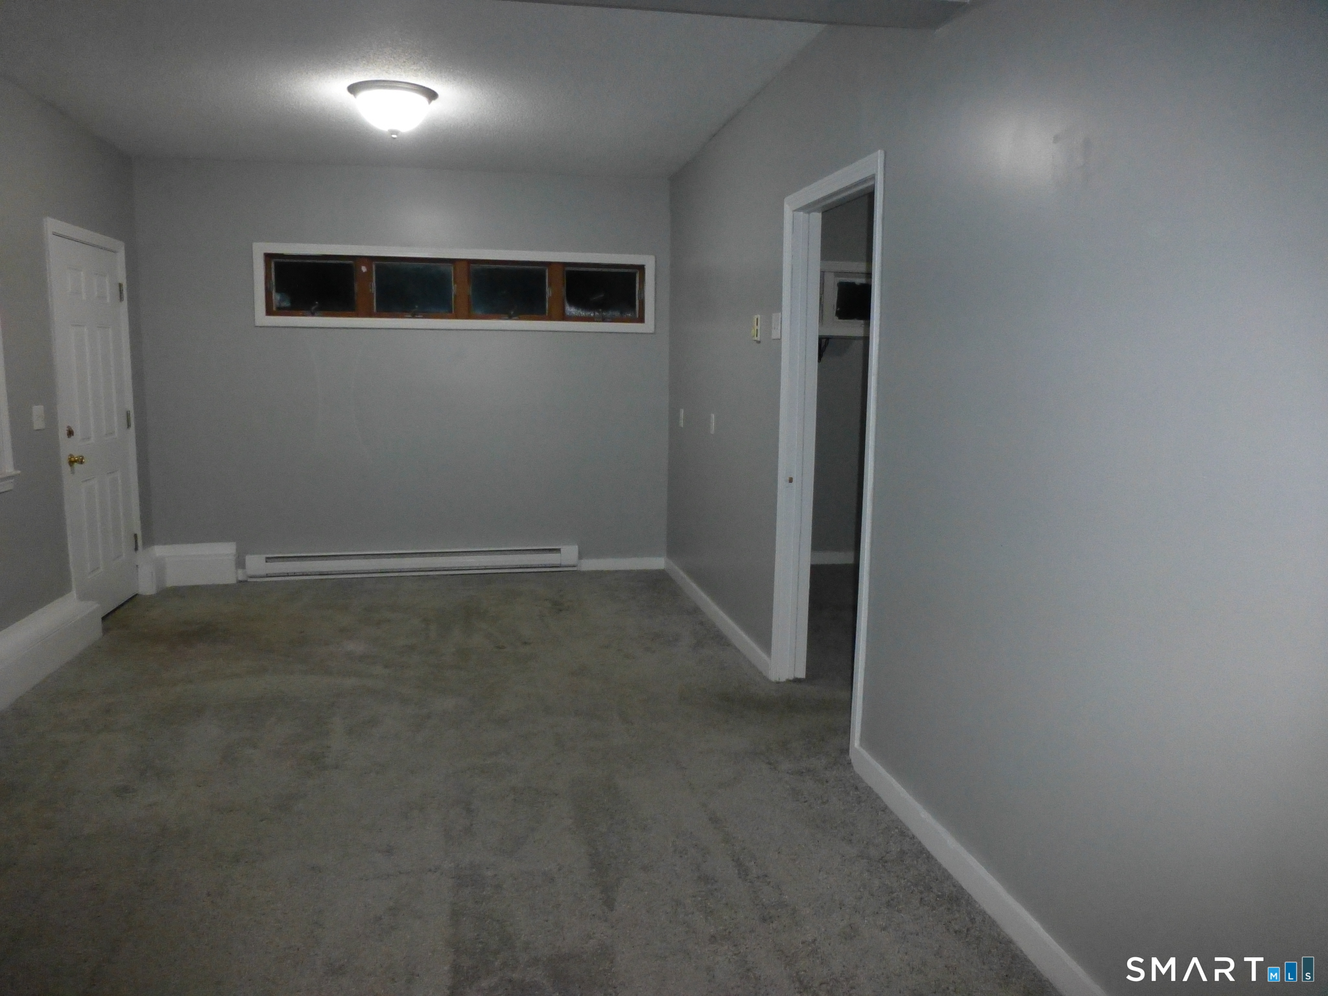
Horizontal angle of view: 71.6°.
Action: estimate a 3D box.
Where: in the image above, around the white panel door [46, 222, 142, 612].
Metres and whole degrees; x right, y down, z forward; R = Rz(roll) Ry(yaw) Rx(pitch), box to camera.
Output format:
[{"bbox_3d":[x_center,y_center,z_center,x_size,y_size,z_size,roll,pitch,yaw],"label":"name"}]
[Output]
[{"bbox_3d":[-3.118,-0.390,5.036,0.110,2.075,1.030,-1,8,-12],"label":"white panel door"}]

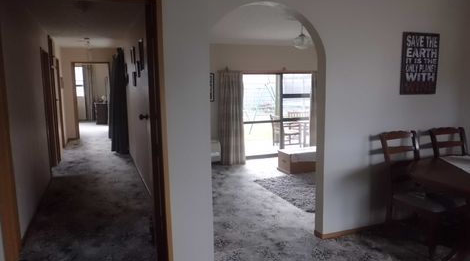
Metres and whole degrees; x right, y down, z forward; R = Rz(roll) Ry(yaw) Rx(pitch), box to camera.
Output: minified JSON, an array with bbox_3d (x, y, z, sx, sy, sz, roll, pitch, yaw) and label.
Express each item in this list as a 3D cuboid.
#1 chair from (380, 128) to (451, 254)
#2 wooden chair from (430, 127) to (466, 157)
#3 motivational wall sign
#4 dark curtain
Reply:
[{"bbox_3d":[1.687,0.541,3.098,0.450,0.980,0.560,-4,8,-18],"label":"chair"},{"bbox_3d":[2.207,0.511,3.245,0.450,0.980,0.550,-4,8,-18],"label":"wooden chair"},{"bbox_3d":[1.802,-0.644,3.303,0.450,0.590,0.025,-4,8,-18],"label":"motivational wall sign"},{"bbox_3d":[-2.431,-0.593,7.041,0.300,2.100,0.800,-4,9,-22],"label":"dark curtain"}]

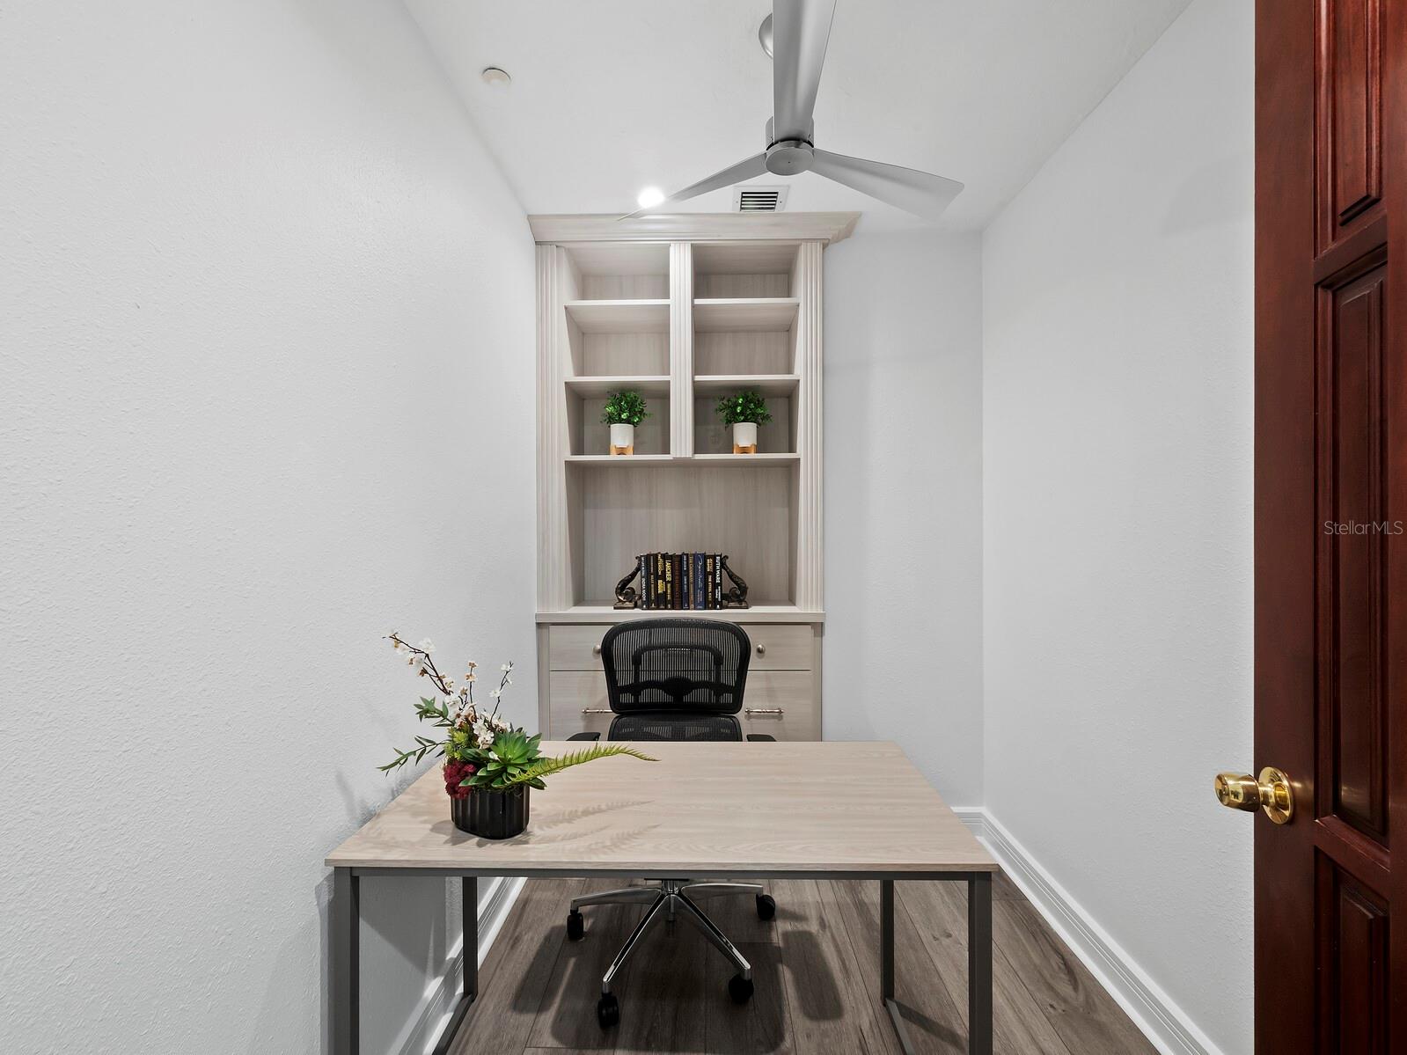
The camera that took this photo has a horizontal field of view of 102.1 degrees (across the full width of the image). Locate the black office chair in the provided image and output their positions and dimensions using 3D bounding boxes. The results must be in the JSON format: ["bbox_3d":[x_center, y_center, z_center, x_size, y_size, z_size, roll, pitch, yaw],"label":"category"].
[{"bbox_3d":[-0.107,0.828,1.860,0.690,1.035,0.670,0,0,-2],"label":"black office chair"}]

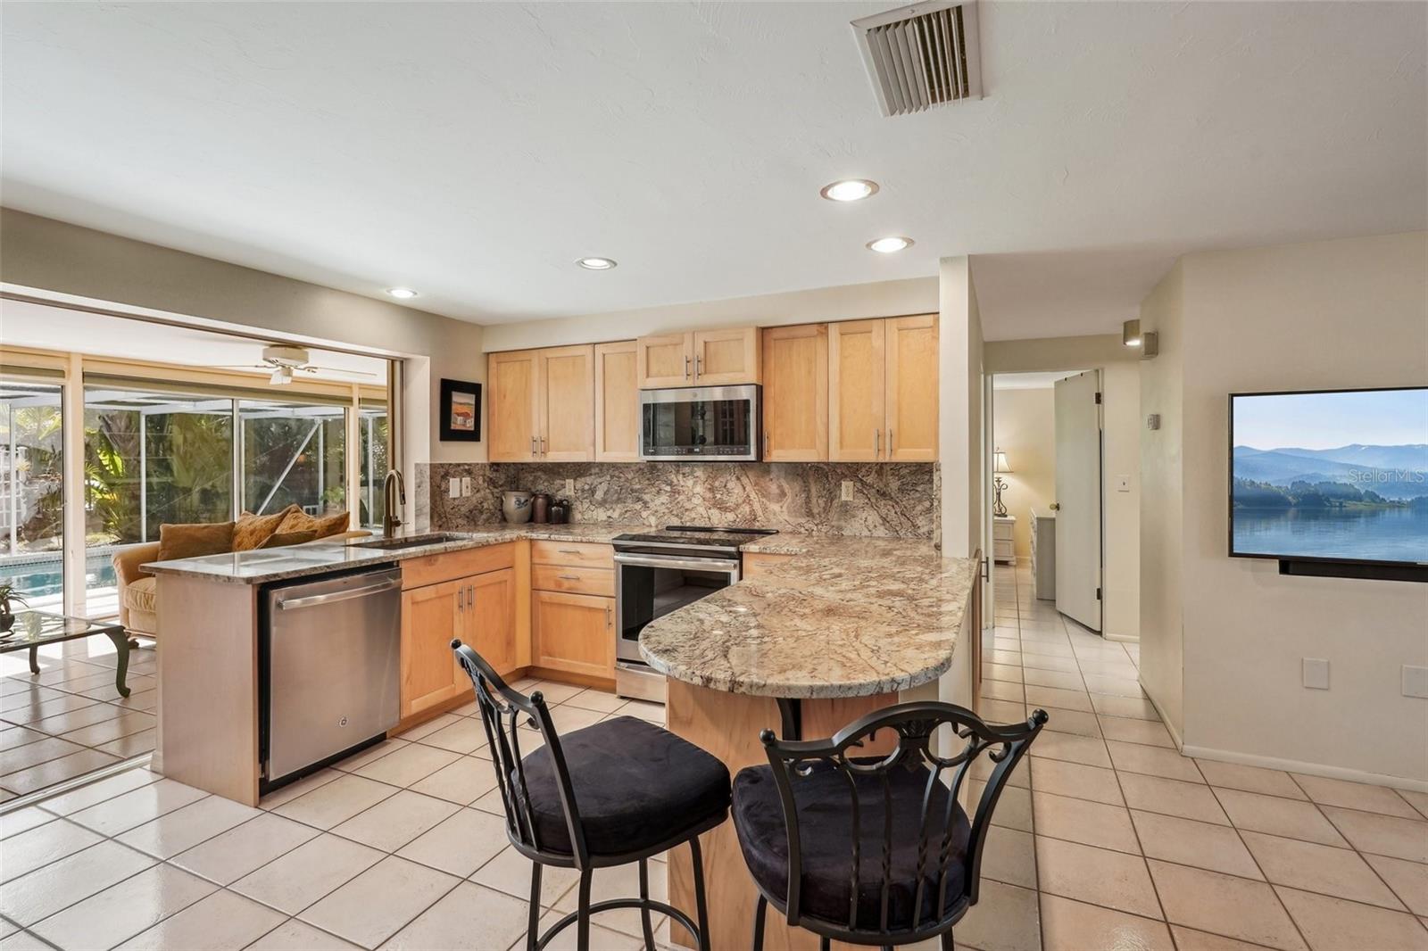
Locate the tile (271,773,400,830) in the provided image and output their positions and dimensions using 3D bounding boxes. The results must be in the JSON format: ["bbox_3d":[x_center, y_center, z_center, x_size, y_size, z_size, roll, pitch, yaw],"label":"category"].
[{"bbox_3d":[-1.537,1.332,2.598,0.331,0.012,0.331,0,1,24],"label":"tile"}]

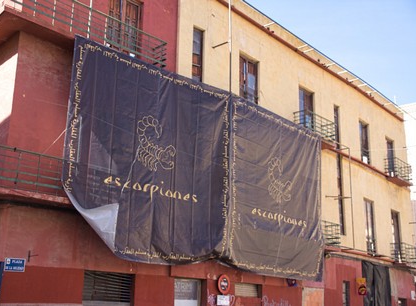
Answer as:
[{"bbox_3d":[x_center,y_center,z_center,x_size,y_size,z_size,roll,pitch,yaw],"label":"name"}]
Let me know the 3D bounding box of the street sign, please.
[{"bbox_3d":[-4.237,2.479,11.826,0.025,0.286,0.493,-13,-21,40],"label":"street sign"}]

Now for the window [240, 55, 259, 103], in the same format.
[{"bbox_3d":[1.541,-2.558,20.073,0.130,2.128,1.221,-13,-21,40],"label":"window"}]

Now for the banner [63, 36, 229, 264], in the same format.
[{"bbox_3d":[-1.354,0.179,14.785,0.300,5.488,5.914,-13,-21,40],"label":"banner"}]

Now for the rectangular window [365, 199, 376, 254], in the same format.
[{"bbox_3d":[7.765,3.520,25.719,0.130,2.576,1.154,-13,-21,40],"label":"rectangular window"}]

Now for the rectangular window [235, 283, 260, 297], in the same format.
[{"bbox_3d":[1.305,4.592,17.937,0.120,0.403,1.400,-13,-21,40],"label":"rectangular window"}]

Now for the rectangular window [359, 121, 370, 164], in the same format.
[{"bbox_3d":[7.812,-0.504,26.841,0.130,2.150,1.187,-13,-21,40],"label":"rectangular window"}]

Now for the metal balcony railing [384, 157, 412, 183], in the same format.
[{"bbox_3d":[10.226,0.948,28.651,0.627,0.963,2.318,-13,-21,40],"label":"metal balcony railing"}]

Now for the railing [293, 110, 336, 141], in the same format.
[{"bbox_3d":[4.506,-0.978,22.492,0.627,0.941,2.296,-13,-21,40],"label":"railing"}]

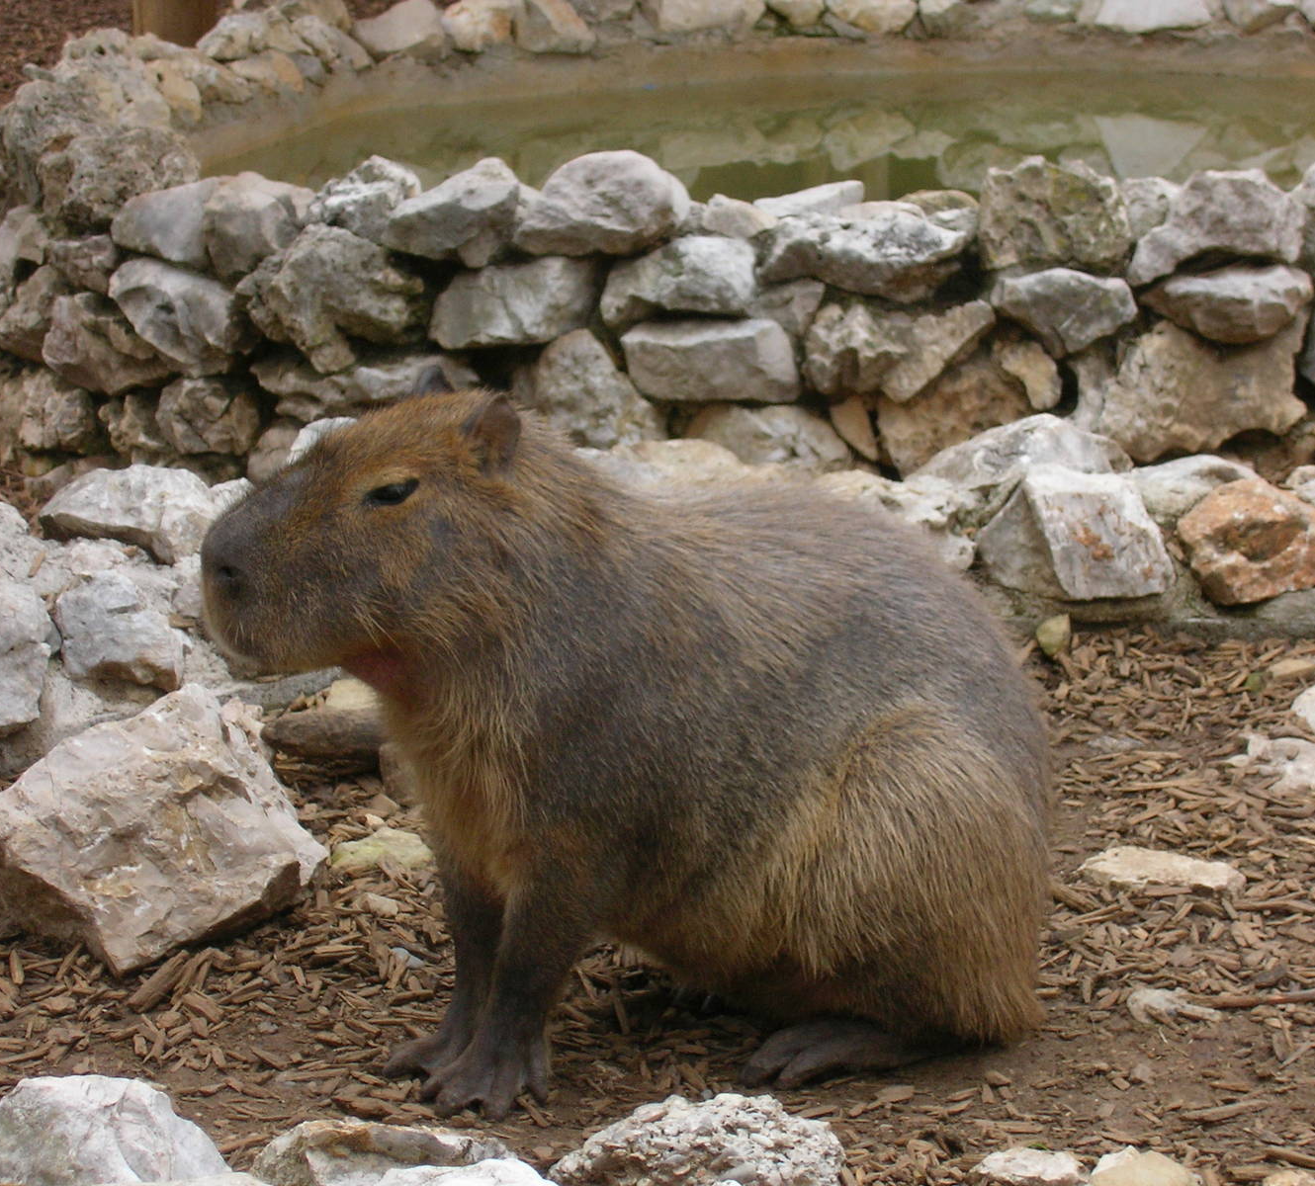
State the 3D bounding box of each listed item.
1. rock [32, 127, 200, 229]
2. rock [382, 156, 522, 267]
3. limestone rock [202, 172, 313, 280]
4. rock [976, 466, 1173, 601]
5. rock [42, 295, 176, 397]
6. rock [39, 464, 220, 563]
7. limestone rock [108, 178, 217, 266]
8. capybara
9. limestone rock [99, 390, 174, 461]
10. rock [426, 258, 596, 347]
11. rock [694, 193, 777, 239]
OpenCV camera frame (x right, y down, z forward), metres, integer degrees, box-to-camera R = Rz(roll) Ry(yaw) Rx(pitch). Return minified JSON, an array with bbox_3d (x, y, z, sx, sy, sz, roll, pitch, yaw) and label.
[{"bbox_3d":[-0.808,-0.624,7.199,0.200,0.145,0.189,-9,16,-34],"label":"rock"},{"bbox_3d":[-0.335,-0.621,7.814,0.229,0.179,0.195,0,12,0],"label":"rock"},{"bbox_3d":[-0.651,-0.598,7.820,0.181,0.173,0.190,0,12,0],"label":"limestone rock"},{"bbox_3d":[0.505,-0.073,5.814,0.238,0.140,0.171,0,14,0],"label":"rock"},{"bbox_3d":[-0.768,-0.350,6.743,0.176,0.138,0.132,5,15,19],"label":"rock"},{"bbox_3d":[-0.644,-0.096,5.862,0.220,0.110,0.170,-3,13,-15],"label":"rock"},{"bbox_3d":[-0.691,-0.520,6.728,0.145,0.115,0.123,4,15,15],"label":"limestone rock"},{"bbox_3d":[-0.035,0.105,4.067,0.730,0.620,0.320,-6,15,-21],"label":"capybara"},{"bbox_3d":[-0.772,-0.249,7.116,0.110,0.092,0.088,-12,17,-41],"label":"limestone rock"},{"bbox_3d":[-0.197,-0.401,6.617,0.228,0.117,0.148,1,15,3],"label":"rock"},{"bbox_3d":[0.109,-0.531,6.754,0.126,0.059,0.100,0,13,0],"label":"rock"}]

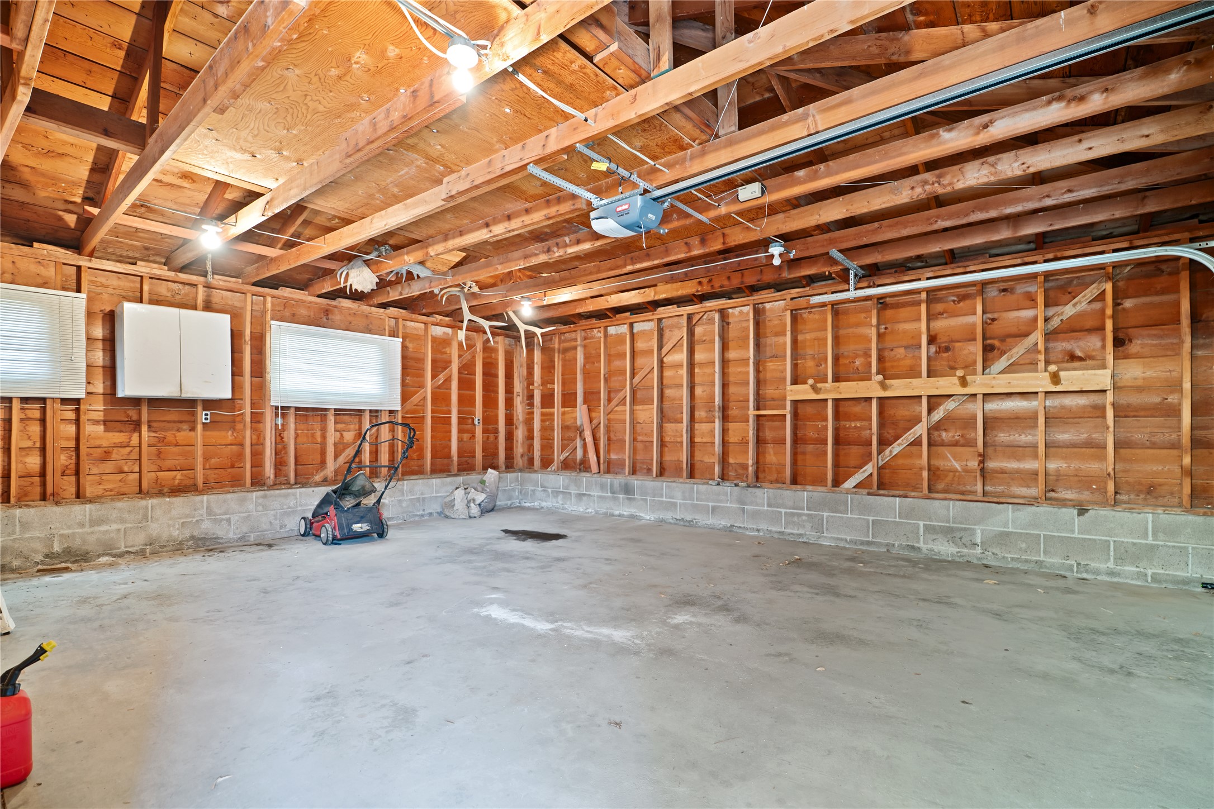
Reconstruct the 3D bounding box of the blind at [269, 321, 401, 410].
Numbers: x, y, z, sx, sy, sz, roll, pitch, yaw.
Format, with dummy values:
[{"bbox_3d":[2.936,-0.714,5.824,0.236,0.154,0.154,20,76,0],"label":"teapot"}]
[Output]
[{"bbox_3d":[-3.022,-0.398,6.149,0.045,0.875,1.420,-2,-3,39],"label":"blind"}]

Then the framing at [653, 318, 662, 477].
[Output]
[{"bbox_3d":[0.618,-0.089,6.571,0.040,1.938,0.090,-2,-3,39],"label":"framing"}]

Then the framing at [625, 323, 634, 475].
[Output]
[{"bbox_3d":[0.290,-0.071,6.821,0.040,1.933,0.090,-2,-3,39],"label":"framing"}]

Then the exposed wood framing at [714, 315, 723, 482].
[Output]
[{"bbox_3d":[1.259,-0.101,6.081,0.040,1.906,0.090,-2,-3,39],"label":"exposed wood framing"}]

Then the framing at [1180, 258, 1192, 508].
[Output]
[{"bbox_3d":[4.156,-0.220,3.870,0.040,1.929,0.090,-2,-3,39],"label":"framing"}]

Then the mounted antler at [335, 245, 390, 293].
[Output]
[{"bbox_3d":[-2.205,-1.225,4.870,0.280,0.430,0.400,-2,-3,39],"label":"mounted antler"}]

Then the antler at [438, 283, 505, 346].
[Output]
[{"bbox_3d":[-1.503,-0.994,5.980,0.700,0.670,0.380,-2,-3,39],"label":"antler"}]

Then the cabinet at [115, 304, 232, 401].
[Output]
[{"bbox_3d":[-3.935,-0.454,4.932,0.305,0.795,0.765,-2,-3,39],"label":"cabinet"}]

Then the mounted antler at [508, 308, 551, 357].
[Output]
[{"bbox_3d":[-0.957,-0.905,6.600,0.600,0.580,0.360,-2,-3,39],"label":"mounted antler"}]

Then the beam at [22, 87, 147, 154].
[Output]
[{"bbox_3d":[-2.827,-1.549,2.935,0.045,0.145,0.580,-2,-3,39],"label":"beam"}]

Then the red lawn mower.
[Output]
[{"bbox_3d":[-2.570,0.800,5.510,0.580,1.160,1.420,2,-3,-44],"label":"red lawn mower"}]

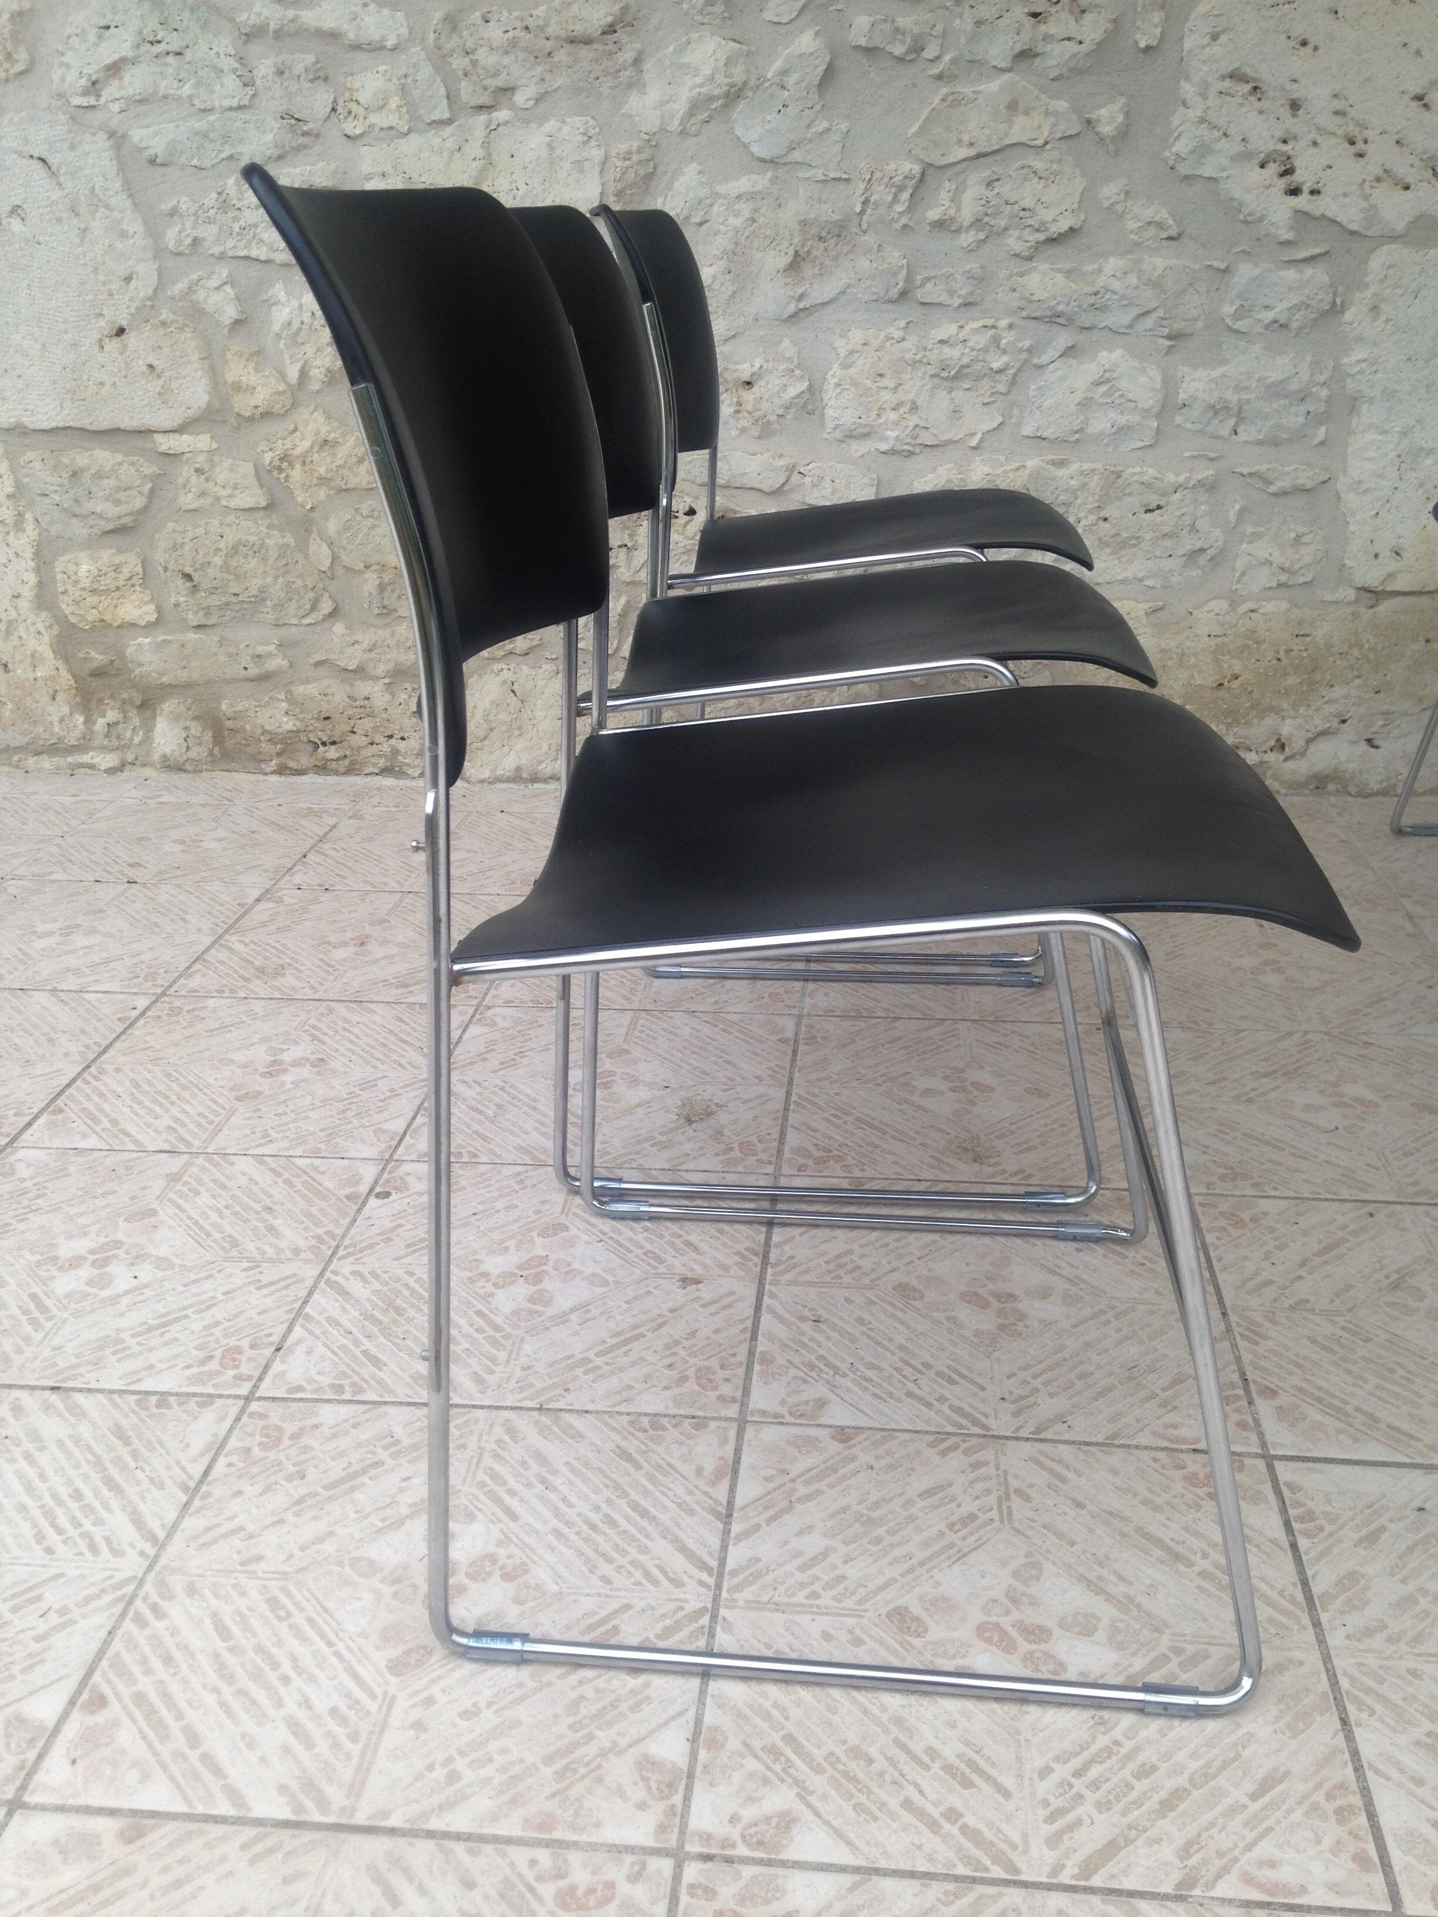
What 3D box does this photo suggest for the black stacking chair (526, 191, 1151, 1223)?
[{"bbox_3d":[0.066,-0.243,1.562,0.540,0.752,0.500,2,21,6],"label":"black stacking chair"}]

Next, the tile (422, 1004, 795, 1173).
[{"bbox_3d":[-0.098,0.119,1.688,0.329,0.010,0.338,2,21,6],"label":"tile"}]

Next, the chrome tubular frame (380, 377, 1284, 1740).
[{"bbox_3d":[0.086,-0.011,1.082,0.455,0.668,0.500,2,21,6],"label":"chrome tubular frame"}]

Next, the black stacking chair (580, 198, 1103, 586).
[{"bbox_3d":[0.141,-0.447,2.099,0.541,0.766,0.504,2,21,7],"label":"black stacking chair"}]

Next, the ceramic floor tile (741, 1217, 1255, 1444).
[{"bbox_3d":[0.199,0.253,1.337,0.329,0.010,0.338,2,21,6],"label":"ceramic floor tile"}]

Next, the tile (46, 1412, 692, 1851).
[{"bbox_3d":[-0.168,0.367,1.053,0.329,0.010,0.338,2,21,6],"label":"tile"}]

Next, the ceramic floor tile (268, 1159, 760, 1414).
[{"bbox_3d":[-0.133,0.243,1.371,0.329,0.010,0.338,2,21,6],"label":"ceramic floor tile"}]

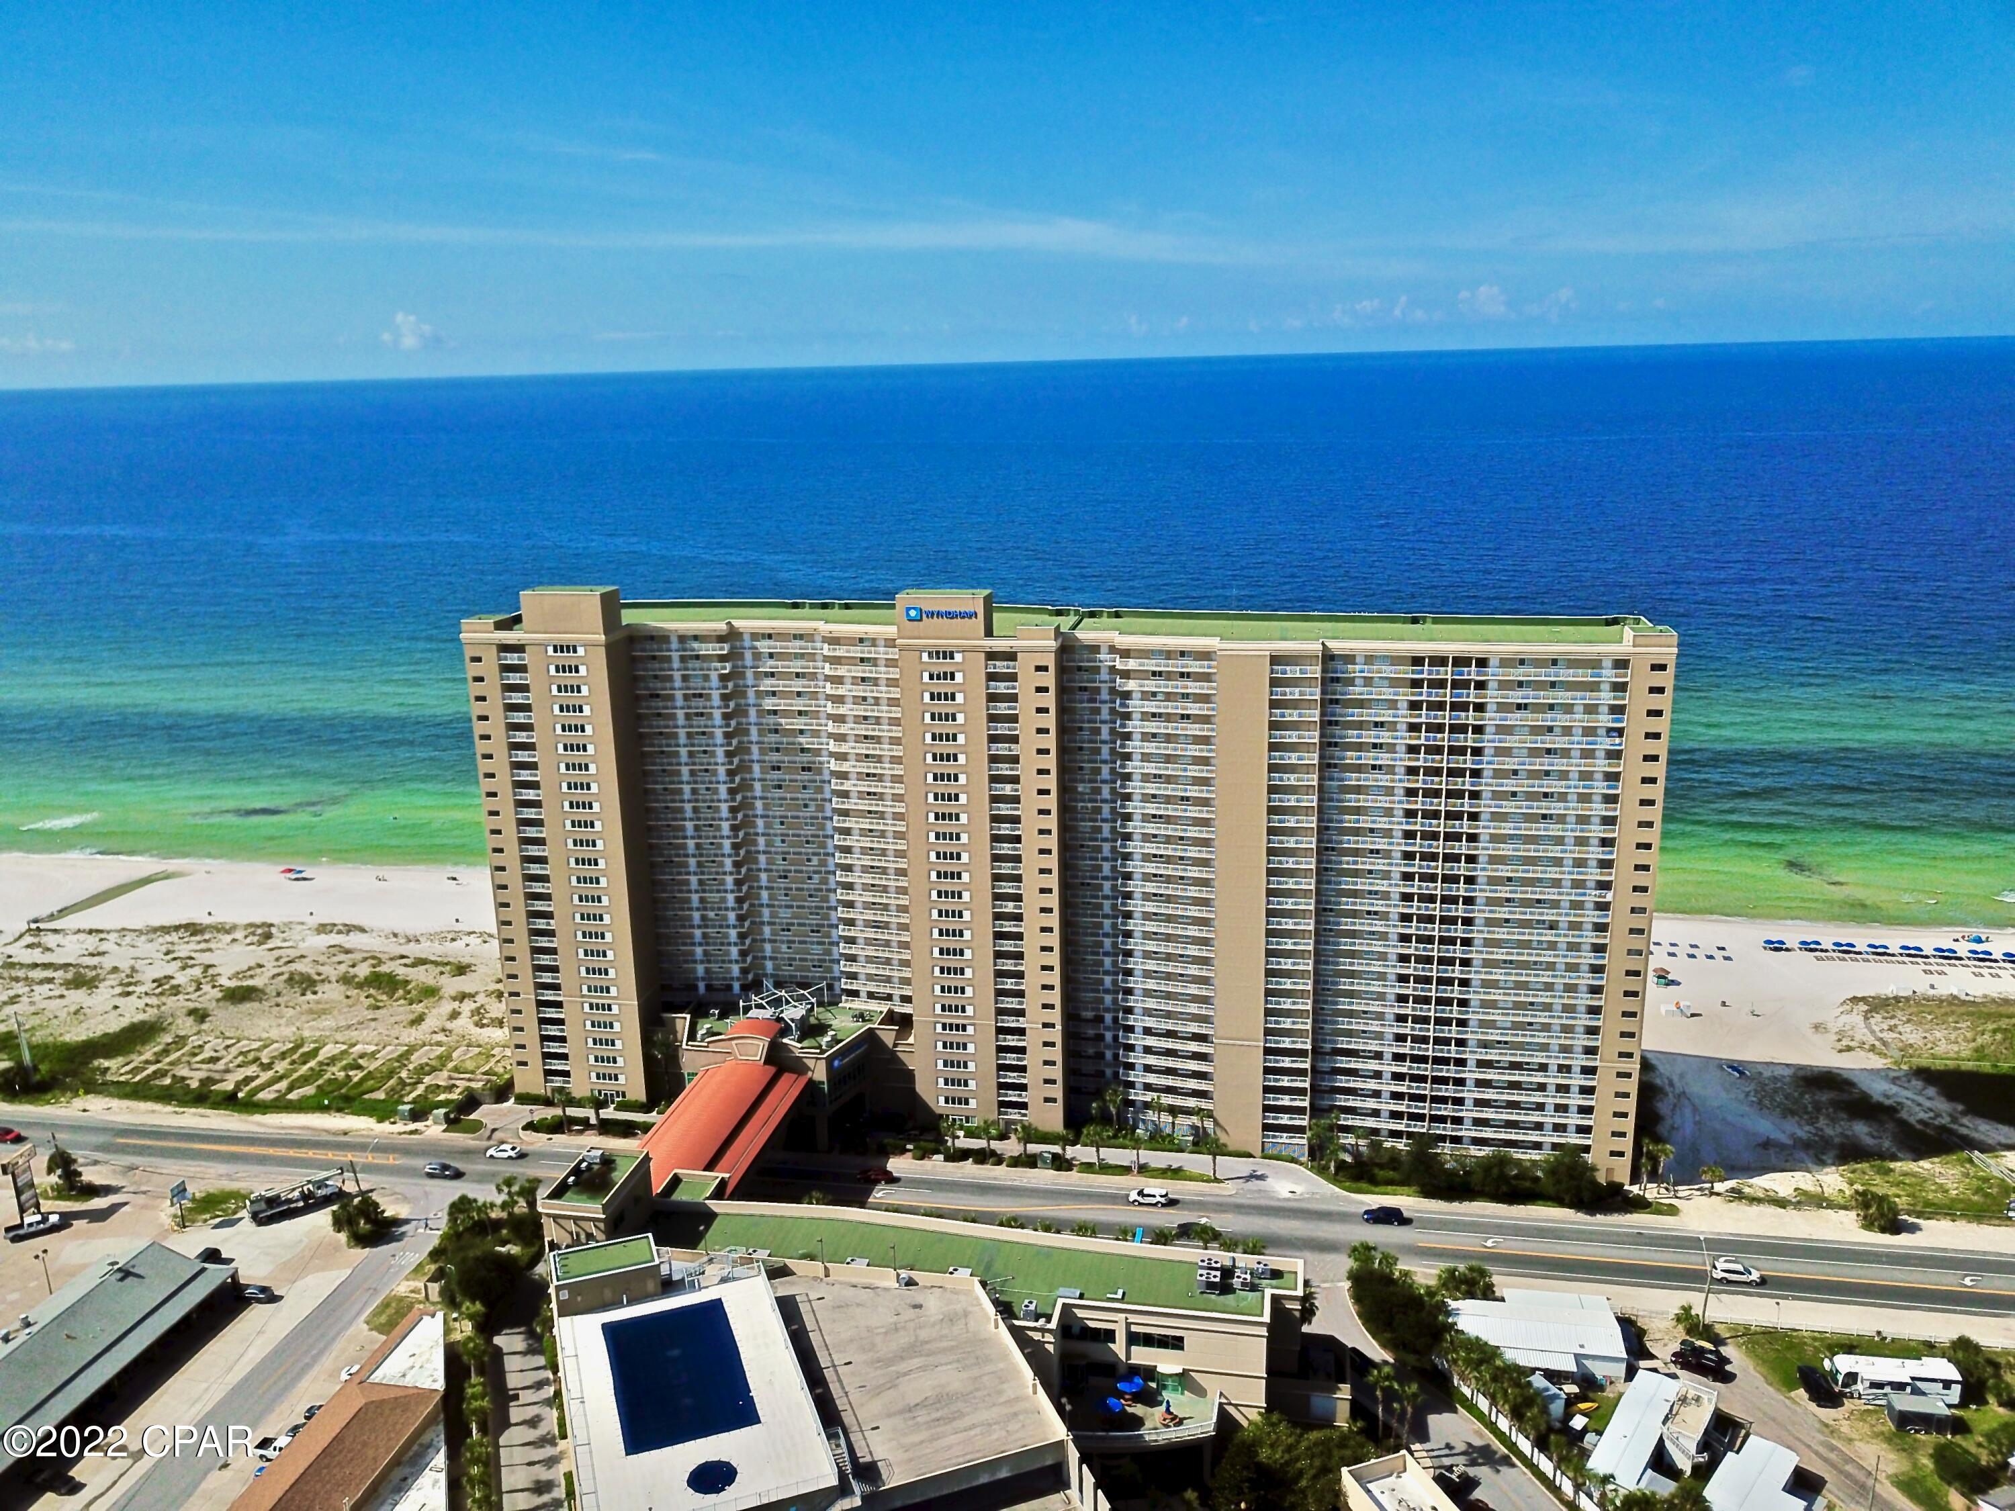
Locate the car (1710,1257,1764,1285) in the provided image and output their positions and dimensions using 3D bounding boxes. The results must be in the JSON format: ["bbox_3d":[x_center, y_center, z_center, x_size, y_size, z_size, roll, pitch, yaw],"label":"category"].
[{"bbox_3d":[81.465,57.690,168.687,4.850,1.740,1.920,1,15,11],"label":"car"}]

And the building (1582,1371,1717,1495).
[{"bbox_3d":[60.503,64.233,141.366,7.300,4.000,17.200,9,18,35],"label":"building"}]

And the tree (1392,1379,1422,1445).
[{"bbox_3d":[37.862,62.454,141.818,2.900,8.342,2.900,1,15,11],"label":"tree"}]

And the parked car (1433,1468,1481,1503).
[{"bbox_3d":[39.968,66.792,137.854,5.400,1.860,1.950,-15,20,-41],"label":"parked car"}]

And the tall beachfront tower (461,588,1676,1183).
[{"bbox_3d":[5.067,12.412,208.701,153.300,72.800,32.500,1,15,11],"label":"tall beachfront tower"}]

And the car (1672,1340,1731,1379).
[{"bbox_3d":[70.433,61.811,154.030,5.000,1.760,1.950,11,19,40],"label":"car"}]

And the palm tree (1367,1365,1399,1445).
[{"bbox_3d":[35.509,61.601,142.029,3.300,10.001,3.300,1,15,11],"label":"palm tree"}]

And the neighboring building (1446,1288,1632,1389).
[{"bbox_3d":[54.795,60.644,157.570,17.300,3.000,13.000,1,15,11],"label":"neighboring building"}]

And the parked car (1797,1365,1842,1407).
[{"bbox_3d":[80.593,62.663,150.298,1.860,1.500,4.700,0,15,4],"label":"parked car"}]

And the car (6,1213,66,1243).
[{"bbox_3d":[-119.950,58.073,186.708,5.800,1.900,2.000,-8,16,-24],"label":"car"}]

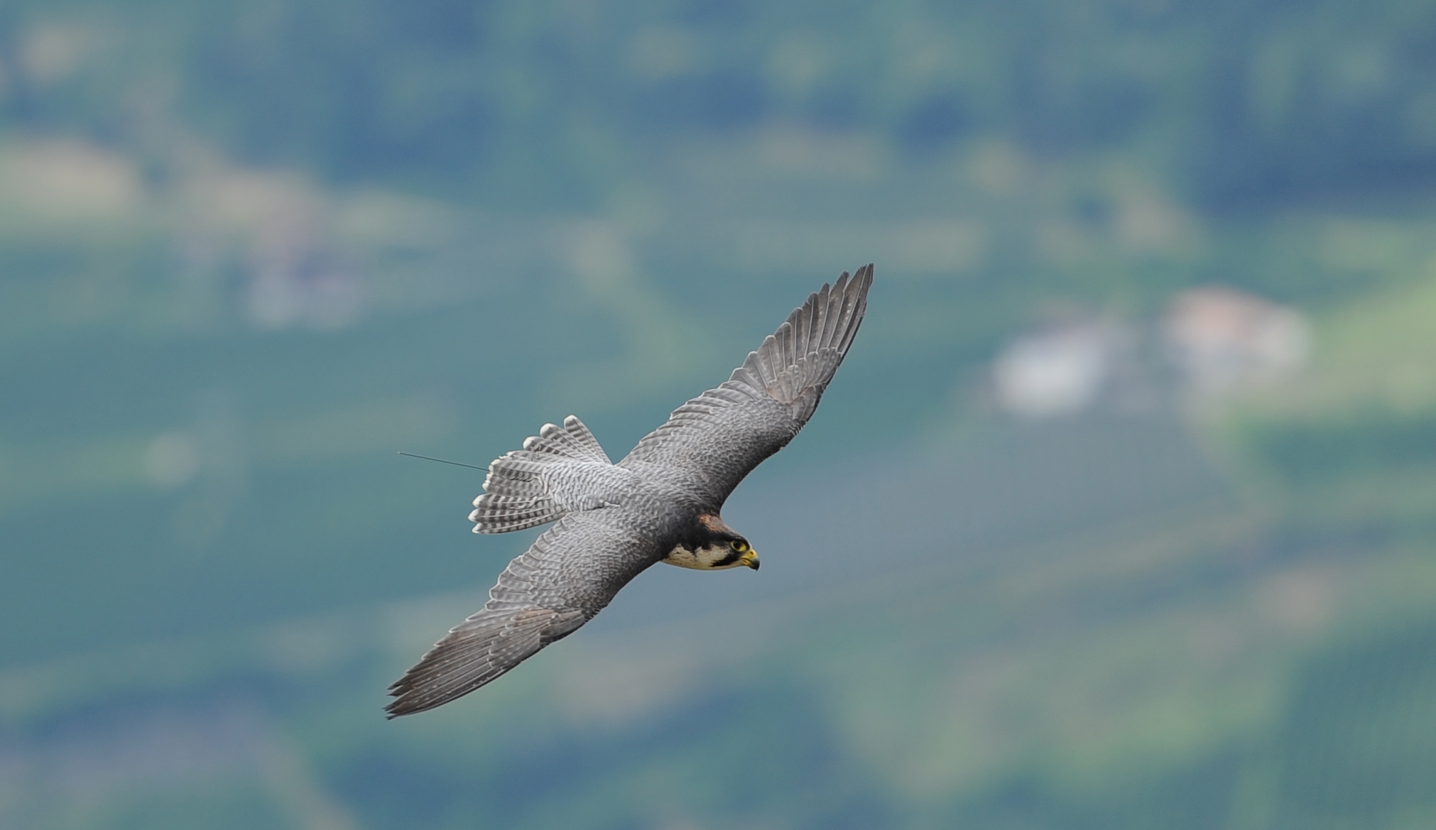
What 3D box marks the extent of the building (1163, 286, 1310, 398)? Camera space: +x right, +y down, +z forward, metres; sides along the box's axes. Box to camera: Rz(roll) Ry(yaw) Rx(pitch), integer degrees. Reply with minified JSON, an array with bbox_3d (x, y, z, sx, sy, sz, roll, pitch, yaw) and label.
[{"bbox_3d":[58.511,-8.302,900.000,14.000,8.500,11.000,-5,18,-17],"label":"building"}]

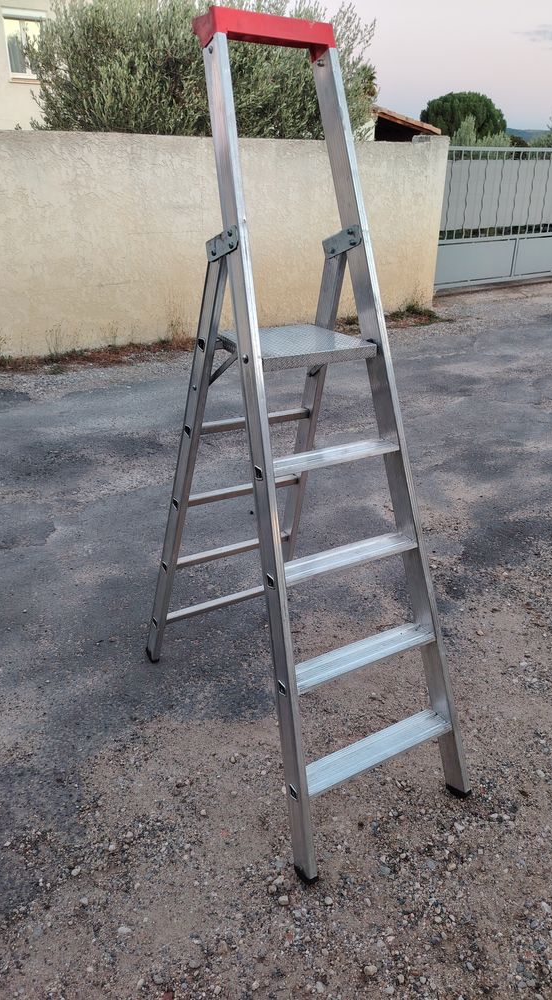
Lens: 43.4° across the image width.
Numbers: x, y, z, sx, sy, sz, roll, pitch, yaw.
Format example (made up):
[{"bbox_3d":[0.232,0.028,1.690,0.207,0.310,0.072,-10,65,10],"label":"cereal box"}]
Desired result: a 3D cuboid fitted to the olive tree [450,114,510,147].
[{"bbox_3d":[8.406,-14.444,29.546,2.700,3.474,2.700,6,26,13],"label":"olive tree"}]

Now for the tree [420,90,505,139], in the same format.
[{"bbox_3d":[13.085,-25.869,50.033,5.955,6.305,5.955,6,26,12],"label":"tree"}]

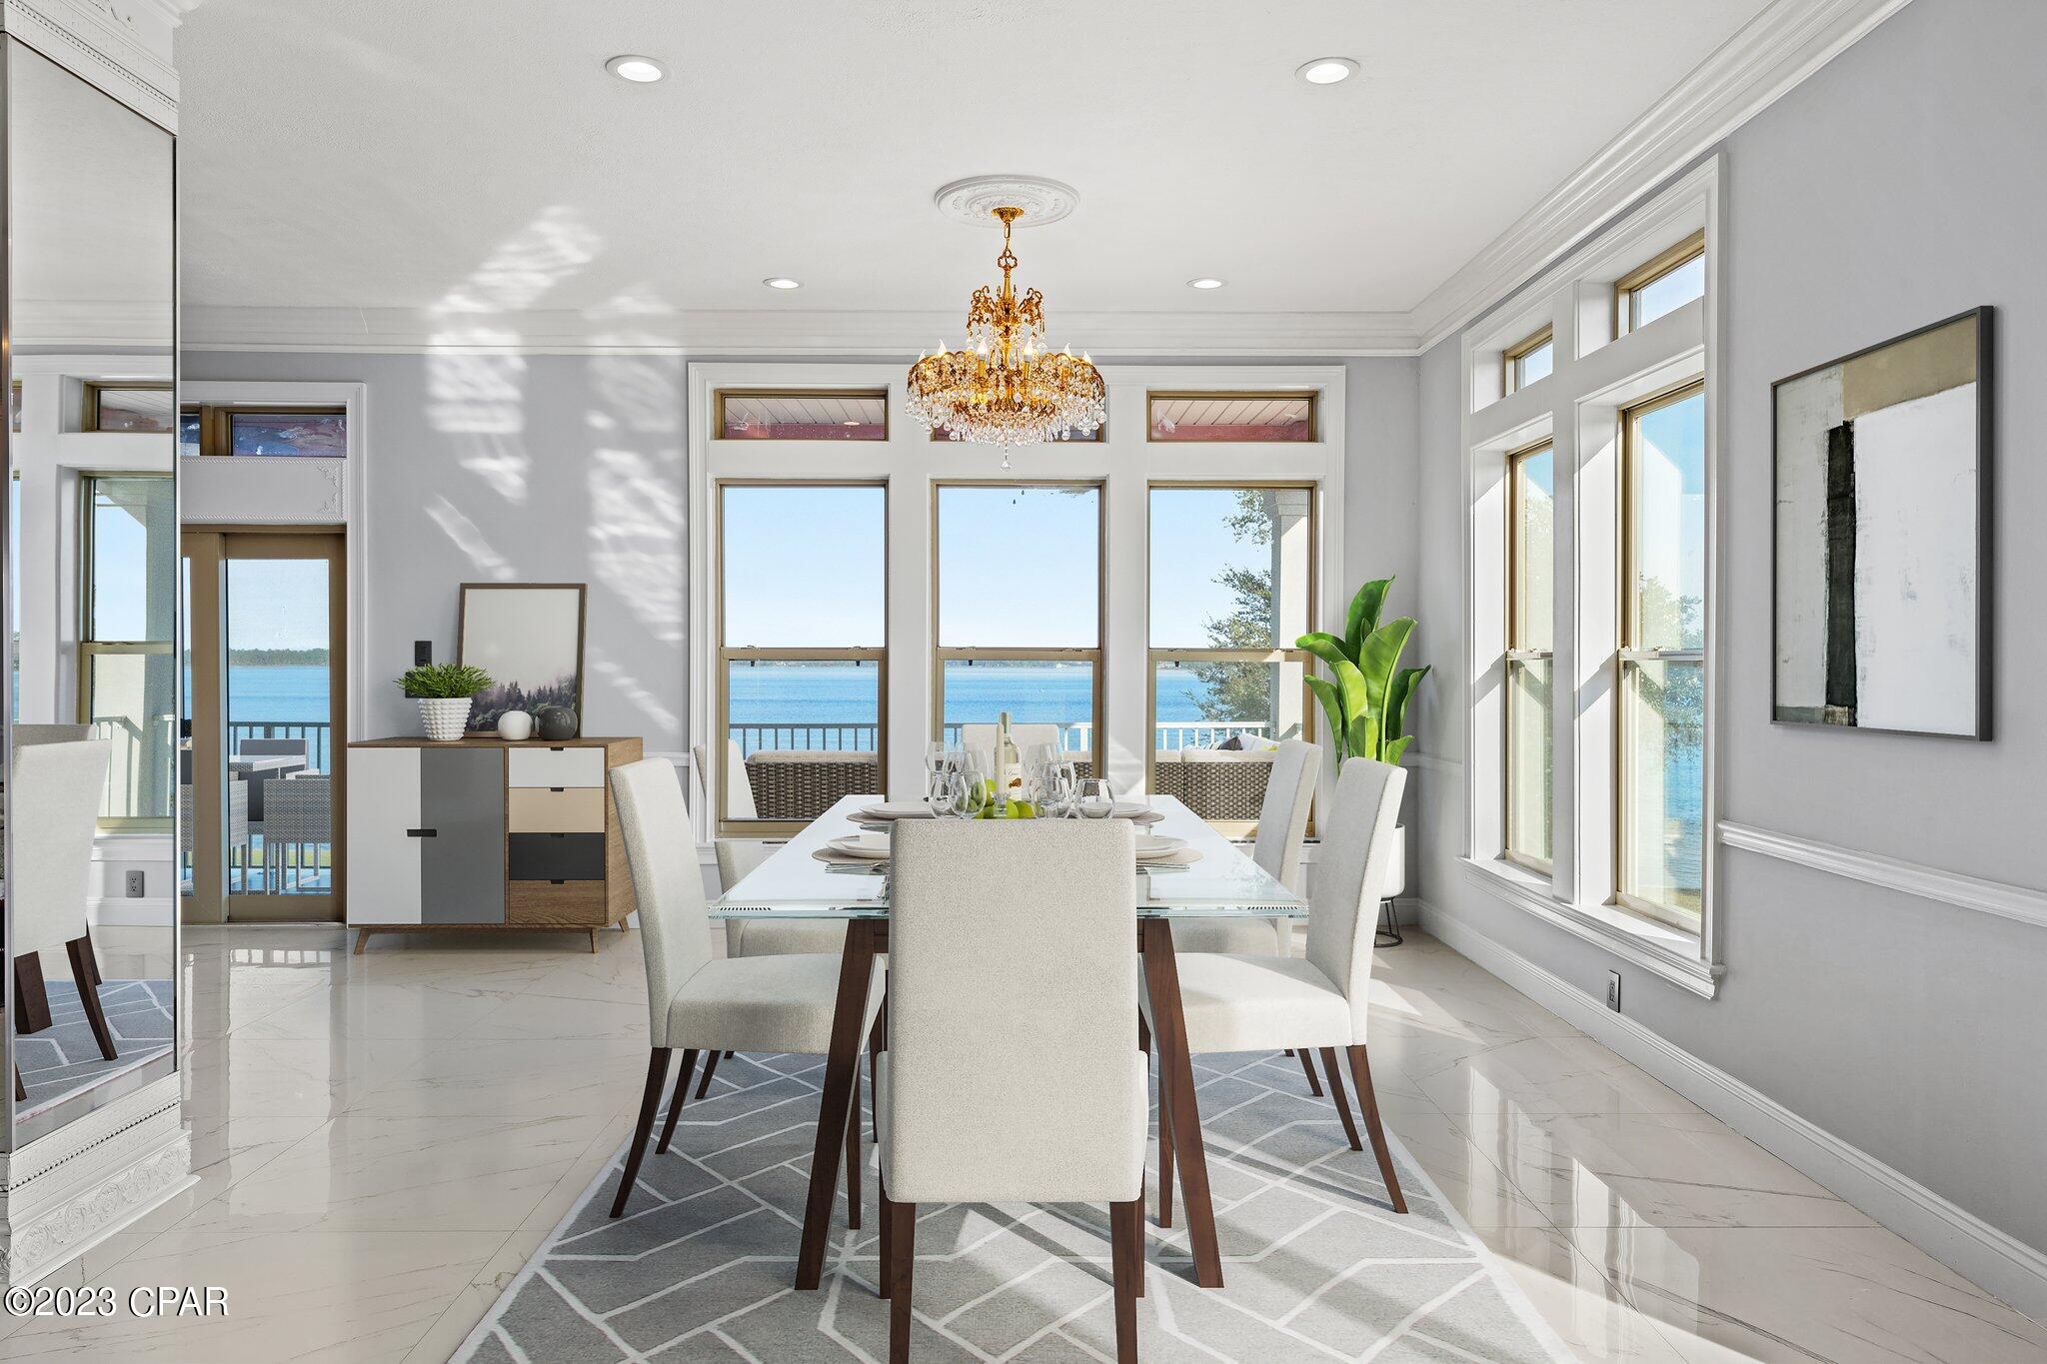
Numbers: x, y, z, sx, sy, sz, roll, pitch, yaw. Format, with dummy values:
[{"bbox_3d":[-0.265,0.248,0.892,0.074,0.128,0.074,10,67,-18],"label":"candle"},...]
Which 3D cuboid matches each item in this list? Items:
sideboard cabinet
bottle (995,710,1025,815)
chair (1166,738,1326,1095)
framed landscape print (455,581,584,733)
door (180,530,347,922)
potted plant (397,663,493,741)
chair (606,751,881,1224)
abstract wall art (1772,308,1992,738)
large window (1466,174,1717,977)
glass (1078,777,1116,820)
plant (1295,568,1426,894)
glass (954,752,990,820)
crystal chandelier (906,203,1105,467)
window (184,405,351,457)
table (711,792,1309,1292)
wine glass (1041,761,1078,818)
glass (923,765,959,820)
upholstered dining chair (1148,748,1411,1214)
[{"bbox_3d":[-2.278,0.690,5.901,1.080,0.870,0.490,0,1,-1],"label":"sideboard cabinet"},{"bbox_3d":[-0.041,0.250,3.885,0.077,0.315,0.077,0,1,-1],"label":"bottle"},{"bbox_3d":[0.573,0.698,4.191,0.608,1.034,0.546,0,1,-1],"label":"chair"},{"bbox_3d":[-2.258,-0.096,6.112,0.565,0.690,0.030,0,-5,-1],"label":"framed landscape print"},{"bbox_3d":[-3.937,0.215,6.614,1.300,1.918,0.110,0,1,-1],"label":"door"},{"bbox_3d":[-2.638,0.092,6.220,0.430,0.360,0.398,0,1,-1],"label":"potted plant"},{"bbox_3d":[-0.624,0.681,3.215,0.590,0.985,0.510,0,1,-1],"label":"chair"},{"bbox_3d":[1.940,-0.324,3.128,0.030,0.875,0.739,0,1,-1],"label":"abstract wall art"},{"bbox_3d":[1.887,-0.301,4.629,0.170,2.180,2.030,0,1,-1],"label":"large window"},{"bbox_3d":[0.170,0.336,3.144,0.086,0.223,0.086,0,1,-1],"label":"glass"},{"bbox_3d":[1.494,0.334,6.026,0.580,1.580,0.540,0,1,-1],"label":"plant"},{"bbox_3d":[-0.129,0.330,3.268,0.085,0.230,0.085,0,1,-1],"label":"glass"},{"bbox_3d":[-0.059,-1.193,4.699,0.700,0.910,0.700,0,1,-1],"label":"crystal chandelier"},{"bbox_3d":[-3.937,-1.213,6.590,1.300,0.249,0.100,0,1,-1],"label":"window"},{"bbox_3d":[-0.036,0.788,3.659,1.130,0.755,2.070,0,1,-1],"label":"table"},{"bbox_3d":[0.093,0.309,3.457,0.088,0.210,0.088,0,1,-1],"label":"wine glass"},{"bbox_3d":[-0.178,0.330,3.242,0.087,0.231,0.087,0,1,-1],"label":"glass"},{"bbox_3d":[0.586,0.712,3.354,0.608,1.034,0.546,0,1,-1],"label":"upholstered dining chair"}]

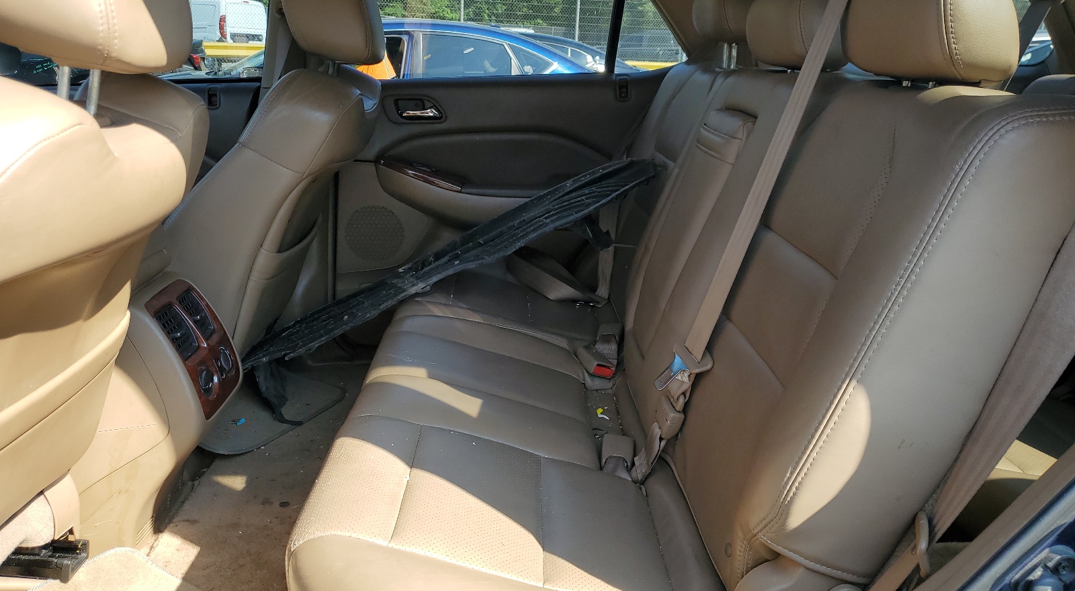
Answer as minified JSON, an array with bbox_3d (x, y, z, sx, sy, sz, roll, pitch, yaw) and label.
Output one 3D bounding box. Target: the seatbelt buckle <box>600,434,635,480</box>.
[{"bbox_3d":[0.112,0.221,1.134,0.043,0.027,0.070,8,34,8],"label":"seatbelt buckle"}]

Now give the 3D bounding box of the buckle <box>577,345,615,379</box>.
[{"bbox_3d":[0.110,0.126,1.513,0.042,0.028,0.068,-11,36,-31],"label":"buckle"}]

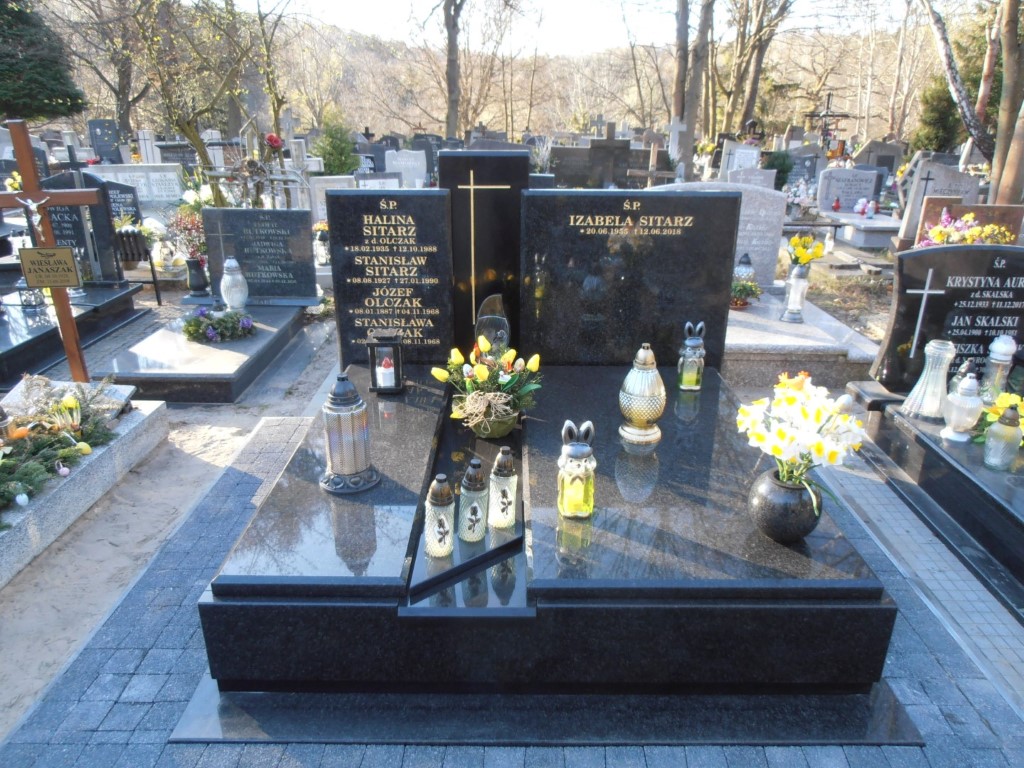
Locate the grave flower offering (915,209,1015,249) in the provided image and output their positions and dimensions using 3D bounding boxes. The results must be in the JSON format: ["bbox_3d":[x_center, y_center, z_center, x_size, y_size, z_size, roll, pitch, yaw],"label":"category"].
[{"bbox_3d":[3.595,-1.177,5.651,0.751,0.400,0.380,0,21,0],"label":"grave flower offering"}]

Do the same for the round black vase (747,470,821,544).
[{"bbox_3d":[0.751,0.342,1.968,0.200,0.188,0.200,0,23,0],"label":"round black vase"}]

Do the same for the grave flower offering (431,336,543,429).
[{"bbox_3d":[-0.090,0.010,2.554,0.390,0.370,0.330,0,23,0],"label":"grave flower offering"}]

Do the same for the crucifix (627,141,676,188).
[{"bbox_3d":[1.584,-2.200,8.101,0.560,1.050,0.080,-1,21,-4],"label":"crucifix"}]

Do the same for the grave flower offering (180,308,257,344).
[{"bbox_3d":[-1.847,-0.368,4.462,0.466,0.130,0.329,0,21,0],"label":"grave flower offering"}]

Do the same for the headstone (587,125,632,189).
[{"bbox_3d":[1.446,-3.322,10.525,0.590,1.020,0.150,0,21,0],"label":"headstone"}]

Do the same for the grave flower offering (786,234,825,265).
[{"bbox_3d":[1.865,-0.848,4.520,0.220,0.205,0.200,0,21,0],"label":"grave flower offering"}]

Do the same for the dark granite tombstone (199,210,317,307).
[{"bbox_3d":[-1.749,-0.919,5.003,0.745,0.650,0.100,0,21,0],"label":"dark granite tombstone"}]

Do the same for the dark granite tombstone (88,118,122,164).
[{"bbox_3d":[-7.303,-4.292,12.899,0.490,0.920,0.130,0,21,0],"label":"dark granite tombstone"}]

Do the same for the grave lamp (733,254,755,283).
[{"bbox_3d":[1.626,-0.750,4.954,0.146,0.314,0.146,0,21,0],"label":"grave lamp"}]

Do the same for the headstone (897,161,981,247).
[{"bbox_3d":[4.727,-2.026,7.829,0.700,0.860,0.180,0,21,0],"label":"headstone"}]

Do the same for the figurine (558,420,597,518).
[{"bbox_3d":[0.199,0.244,2.138,0.115,0.296,0.102,-1,21,-3],"label":"figurine"}]

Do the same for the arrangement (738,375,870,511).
[{"bbox_3d":[0.780,0.167,1.937,0.319,0.406,0.294,0,21,0],"label":"arrangement"}]

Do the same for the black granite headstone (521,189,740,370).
[{"bbox_3d":[0.520,-0.466,3.315,0.970,0.860,0.100,0,21,0],"label":"black granite headstone"}]

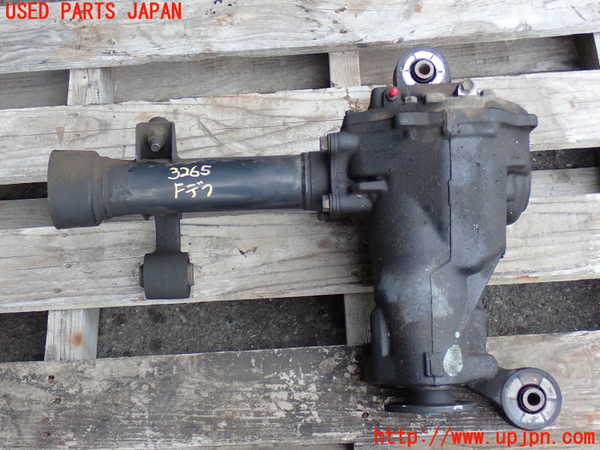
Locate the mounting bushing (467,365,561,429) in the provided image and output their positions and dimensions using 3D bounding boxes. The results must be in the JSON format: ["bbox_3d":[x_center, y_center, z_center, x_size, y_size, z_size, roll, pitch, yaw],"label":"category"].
[{"bbox_3d":[0.225,0.186,0.988,0.092,0.050,0.063,-2,72,6],"label":"mounting bushing"}]

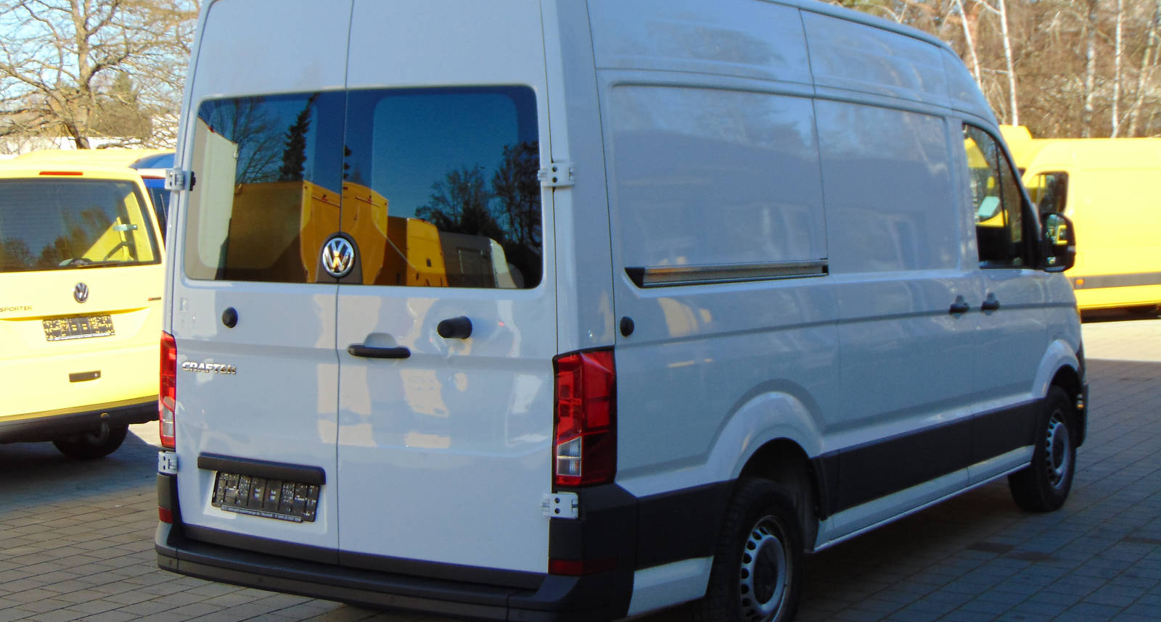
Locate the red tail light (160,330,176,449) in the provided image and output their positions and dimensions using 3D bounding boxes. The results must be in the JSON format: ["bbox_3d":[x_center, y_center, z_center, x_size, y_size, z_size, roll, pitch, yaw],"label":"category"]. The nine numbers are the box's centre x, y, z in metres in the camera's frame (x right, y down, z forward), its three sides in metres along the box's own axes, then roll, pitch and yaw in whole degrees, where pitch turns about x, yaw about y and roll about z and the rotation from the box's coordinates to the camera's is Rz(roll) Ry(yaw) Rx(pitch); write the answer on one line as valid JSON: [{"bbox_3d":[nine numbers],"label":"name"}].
[{"bbox_3d":[-1.524,0.272,6.159,0.165,0.440,0.130,2,4,32],"label":"red tail light"}]

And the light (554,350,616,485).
[{"bbox_3d":[0.016,0.328,5.190,0.165,0.440,0.130,2,4,32],"label":"light"}]

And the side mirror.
[{"bbox_3d":[2.473,-0.356,8.678,0.200,0.305,0.170,2,4,32],"label":"side mirror"}]

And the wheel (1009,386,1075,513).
[{"bbox_3d":[2.566,0.756,9.312,0.205,0.690,0.690,2,4,32],"label":"wheel"}]

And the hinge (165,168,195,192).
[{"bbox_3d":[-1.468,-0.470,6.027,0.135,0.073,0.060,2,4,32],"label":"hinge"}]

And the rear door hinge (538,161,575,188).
[{"bbox_3d":[-0.080,-0.419,5.154,0.130,0.073,0.060,2,4,32],"label":"rear door hinge"}]

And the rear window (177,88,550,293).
[{"bbox_3d":[-0.776,-0.409,5.599,1.540,0.650,0.065,2,1,32],"label":"rear window"}]

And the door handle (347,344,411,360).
[{"bbox_3d":[-0.657,0.135,5.458,0.265,0.045,0.050,2,4,32],"label":"door handle"}]

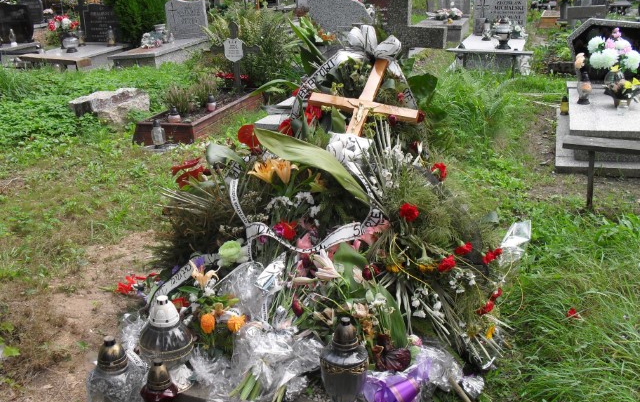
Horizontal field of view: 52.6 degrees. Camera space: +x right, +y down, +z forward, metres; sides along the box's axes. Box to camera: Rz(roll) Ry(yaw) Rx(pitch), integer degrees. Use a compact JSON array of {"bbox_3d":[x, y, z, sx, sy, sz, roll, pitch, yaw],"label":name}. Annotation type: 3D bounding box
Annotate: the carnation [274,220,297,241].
[{"bbox_3d":[-0.131,0.111,2.450,0.080,0.070,0.070,-1,20,-3],"label":"carnation"}]

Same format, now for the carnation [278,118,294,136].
[{"bbox_3d":[-0.176,-0.391,3.400,0.080,0.095,0.070,-3,21,-3],"label":"carnation"}]

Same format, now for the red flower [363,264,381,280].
[{"bbox_3d":[0.216,0.296,2.720,0.072,0.060,0.065,0,22,5],"label":"red flower"}]

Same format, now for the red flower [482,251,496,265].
[{"bbox_3d":[0.676,0.229,2.580,0.053,0.048,0.053,6,21,15],"label":"red flower"}]

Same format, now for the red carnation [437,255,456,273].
[{"bbox_3d":[0.475,0.240,2.430,0.066,0.058,0.066,4,20,11],"label":"red carnation"}]

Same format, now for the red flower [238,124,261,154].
[{"bbox_3d":[-0.310,-0.275,2.850,0.090,0.120,0.060,-2,21,-6],"label":"red flower"}]

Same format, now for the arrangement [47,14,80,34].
[{"bbox_3d":[-3.819,-2.637,9.600,0.460,0.280,0.400,-8,21,-20],"label":"arrangement"}]

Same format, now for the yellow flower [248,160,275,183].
[{"bbox_3d":[-0.246,-0.124,2.720,0.100,0.095,0.090,-2,21,-5],"label":"yellow flower"}]

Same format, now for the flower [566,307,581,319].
[{"bbox_3d":[1.026,0.456,2.620,0.052,0.048,0.052,9,22,22],"label":"flower"}]

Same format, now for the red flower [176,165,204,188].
[{"bbox_3d":[-0.560,-0.106,2.800,0.110,0.085,0.090,-4,21,-11],"label":"red flower"}]

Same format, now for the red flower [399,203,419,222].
[{"bbox_3d":[0.380,0.049,2.780,0.080,0.072,0.065,1,22,8],"label":"red flower"}]

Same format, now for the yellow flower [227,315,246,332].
[{"bbox_3d":[-0.281,0.414,2.180,0.060,0.050,0.060,-3,20,-8],"label":"yellow flower"}]

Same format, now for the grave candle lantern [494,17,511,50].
[{"bbox_3d":[2.376,-2.162,8.335,0.212,0.370,0.212,6,21,14],"label":"grave candle lantern"}]

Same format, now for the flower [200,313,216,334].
[{"bbox_3d":[-0.379,0.416,2.200,0.052,0.060,0.052,-4,21,-10],"label":"flower"}]

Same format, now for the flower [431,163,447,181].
[{"bbox_3d":[0.553,-0.133,3.020,0.070,0.085,0.070,2,22,10],"label":"flower"}]

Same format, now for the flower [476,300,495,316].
[{"bbox_3d":[0.644,0.415,2.520,0.062,0.058,0.058,6,21,15],"label":"flower"}]

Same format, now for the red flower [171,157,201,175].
[{"bbox_3d":[-0.644,-0.165,3.100,0.130,0.075,0.100,-6,22,-11],"label":"red flower"}]

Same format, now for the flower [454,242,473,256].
[{"bbox_3d":[0.559,0.185,2.520,0.065,0.048,0.060,5,21,13],"label":"flower"}]

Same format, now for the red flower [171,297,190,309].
[{"bbox_3d":[-0.582,0.428,2.700,0.075,0.045,0.065,-7,22,-13],"label":"red flower"}]

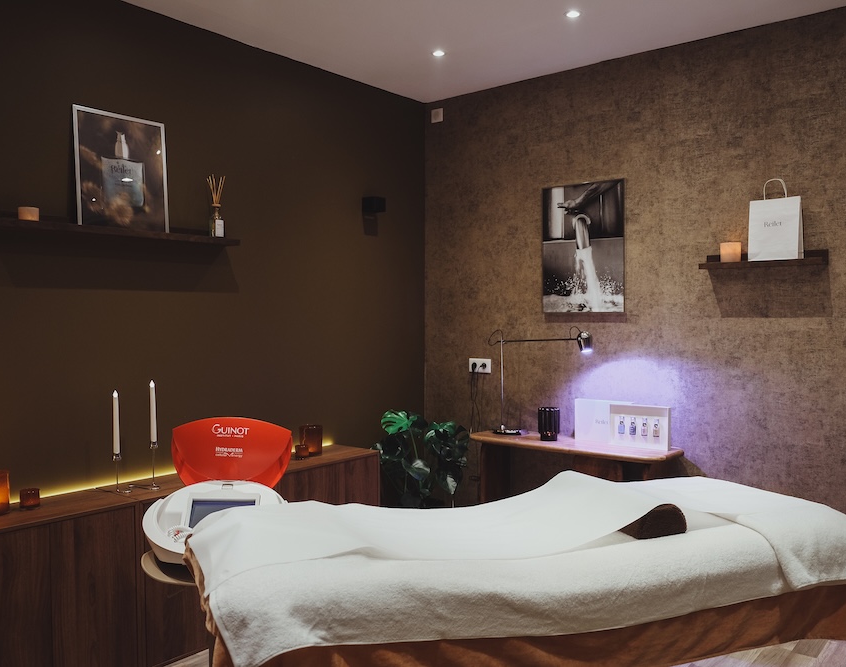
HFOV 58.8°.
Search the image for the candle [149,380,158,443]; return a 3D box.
[{"bbox_3d":[-1.113,0.324,3.103,0.025,0.261,0.025,1,2,40],"label":"candle"}]

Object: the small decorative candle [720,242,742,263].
[{"bbox_3d":[1.450,-0.373,3.533,0.093,0.101,0.093,1,2,40],"label":"small decorative candle"}]

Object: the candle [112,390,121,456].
[{"bbox_3d":[-1.244,0.366,3.056,0.025,0.268,0.025,1,2,40],"label":"candle"}]

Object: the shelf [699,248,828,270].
[{"bbox_3d":[1.556,-0.338,3.448,0.529,0.072,0.117,1,2,40],"label":"shelf"}]

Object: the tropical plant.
[{"bbox_3d":[-0.014,0.858,4.255,0.550,0.856,0.520,0,1,-5],"label":"tropical plant"}]

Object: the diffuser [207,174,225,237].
[{"bbox_3d":[-0.919,-0.559,3.351,0.080,0.301,0.070,-1,2,-44],"label":"diffuser"}]

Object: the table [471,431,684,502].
[{"bbox_3d":[0.754,0.932,3.961,1.121,0.723,0.379,1,2,40],"label":"table"}]

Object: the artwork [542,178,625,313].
[{"bbox_3d":[0.834,-0.442,3.904,0.469,0.666,0.022,1,2,40],"label":"artwork"}]

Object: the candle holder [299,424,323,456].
[{"bbox_3d":[-0.556,0.532,3.737,0.113,0.139,0.113,0,1,0],"label":"candle holder"}]

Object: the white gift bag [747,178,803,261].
[{"bbox_3d":[1.534,-0.484,3.262,0.202,0.367,0.085,1,2,40],"label":"white gift bag"}]

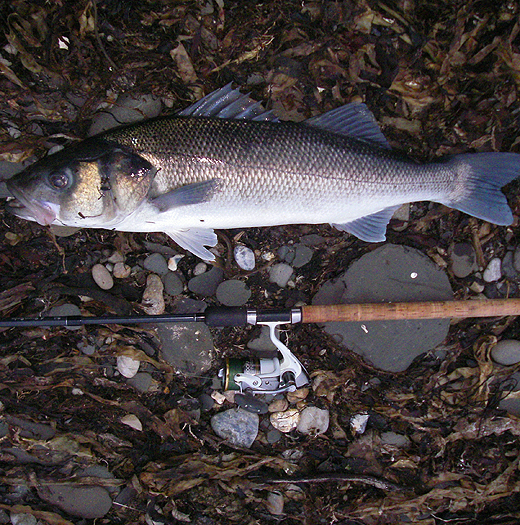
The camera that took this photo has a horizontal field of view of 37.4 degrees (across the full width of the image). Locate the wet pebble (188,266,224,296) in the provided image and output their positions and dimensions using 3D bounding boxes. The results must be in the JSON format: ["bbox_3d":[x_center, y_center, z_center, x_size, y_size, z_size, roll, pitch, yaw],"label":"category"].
[{"bbox_3d":[-0.068,0.027,1.024,0.050,0.016,0.032,-31,80,-6],"label":"wet pebble"}]

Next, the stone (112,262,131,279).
[{"bbox_3d":[-0.184,0.011,1.028,0.024,0.014,0.020,0,78,0],"label":"stone"}]

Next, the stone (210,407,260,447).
[{"bbox_3d":[-0.032,0.218,1.009,0.063,0.033,0.050,19,79,4],"label":"stone"}]

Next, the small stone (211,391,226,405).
[{"bbox_3d":[-0.054,0.175,0.994,0.018,0.008,0.011,39,81,7],"label":"small stone"}]

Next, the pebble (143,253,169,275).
[{"bbox_3d":[-0.142,0.003,1.054,0.037,0.018,0.029,29,80,6],"label":"pebble"}]

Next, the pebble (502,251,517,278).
[{"bbox_3d":[0.342,0.003,1.054,0.020,0.017,0.038,-10,78,-2],"label":"pebble"}]

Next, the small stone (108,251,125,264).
[{"bbox_3d":[-0.197,-0.005,1.056,0.022,0.011,0.015,-10,78,-2],"label":"small stone"}]

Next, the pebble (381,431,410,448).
[{"bbox_3d":[0.178,0.232,1.011,0.041,0.017,0.024,9,79,2],"label":"pebble"}]

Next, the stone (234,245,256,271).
[{"bbox_3d":[-0.019,-0.006,1.031,0.024,0.016,0.036,-18,79,-4],"label":"stone"}]

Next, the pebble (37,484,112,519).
[{"bbox_3d":[-0.226,0.292,0.940,0.093,0.028,0.042,11,78,2],"label":"pebble"}]

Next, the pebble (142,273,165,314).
[{"bbox_3d":[-0.145,0.044,1.050,0.029,0.021,0.056,-5,79,-1],"label":"pebble"}]

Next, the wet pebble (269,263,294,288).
[{"bbox_3d":[0.030,0.017,1.055,0.032,0.019,0.036,-17,79,-3],"label":"wet pebble"}]

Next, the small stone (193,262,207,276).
[{"bbox_3d":[-0.082,0.010,1.053,0.021,0.011,0.014,-44,81,-8],"label":"small stone"}]

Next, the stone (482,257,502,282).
[{"bbox_3d":[0.320,0.011,1.056,0.022,0.017,0.035,24,79,5],"label":"stone"}]

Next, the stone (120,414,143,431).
[{"bbox_3d":[-0.168,0.210,1.010,0.030,0.011,0.016,27,79,6],"label":"stone"}]

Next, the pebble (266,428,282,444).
[{"bbox_3d":[0.018,0.216,0.956,0.017,0.012,0.019,-10,78,-2],"label":"pebble"}]

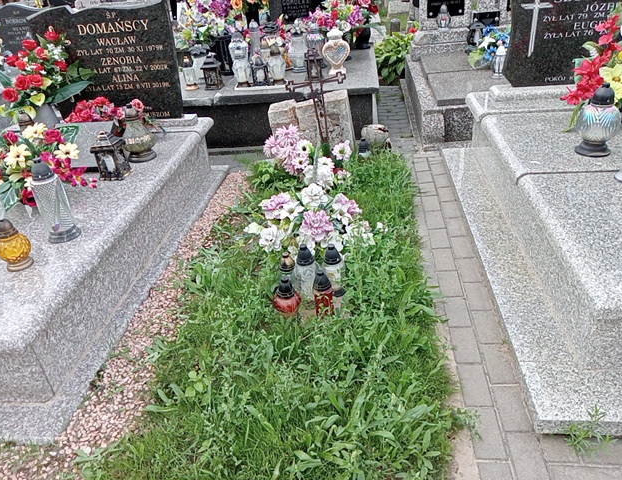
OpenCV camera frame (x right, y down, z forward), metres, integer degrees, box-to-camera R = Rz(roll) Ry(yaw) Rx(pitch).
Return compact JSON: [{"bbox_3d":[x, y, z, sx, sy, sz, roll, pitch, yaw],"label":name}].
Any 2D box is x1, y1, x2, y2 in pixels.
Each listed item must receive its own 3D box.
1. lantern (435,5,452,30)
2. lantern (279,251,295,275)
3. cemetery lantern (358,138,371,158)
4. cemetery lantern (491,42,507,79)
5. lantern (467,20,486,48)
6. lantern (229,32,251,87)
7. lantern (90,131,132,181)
[{"bbox_3d":[1.290,-2.145,5.000,0.138,0.228,0.138,-1,30,7],"label":"lantern"},{"bbox_3d":[-0.092,0.148,2.177,0.080,0.225,0.080,-1,30,7],"label":"lantern"},{"bbox_3d":[0.362,-0.602,3.536,0.085,0.190,0.085,-1,30,7],"label":"cemetery lantern"},{"bbox_3d":[1.510,-1.442,4.144,0.095,0.265,0.095,-1,30,7],"label":"cemetery lantern"},{"bbox_3d":[1.545,-1.885,4.796,0.155,0.267,0.155,-1,30,7],"label":"lantern"},{"bbox_3d":[-0.539,-1.367,3.933,0.150,0.375,0.150,-1,30,7],"label":"lantern"},{"bbox_3d":[-1.045,-0.448,2.706,0.132,0.241,0.132,-1,30,7],"label":"lantern"}]

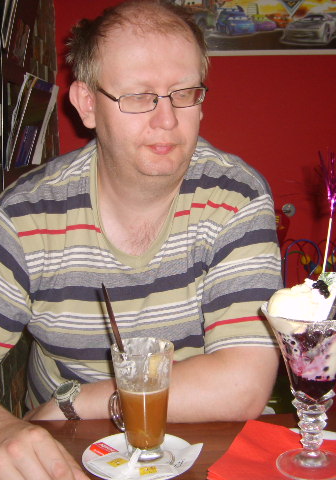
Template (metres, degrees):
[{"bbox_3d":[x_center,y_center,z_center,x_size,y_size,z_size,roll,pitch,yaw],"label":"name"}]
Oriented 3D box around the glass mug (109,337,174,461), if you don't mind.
[{"bbox_3d":[-0.032,0.200,0.802,0.092,0.143,0.077,6,10,39],"label":"glass mug"}]

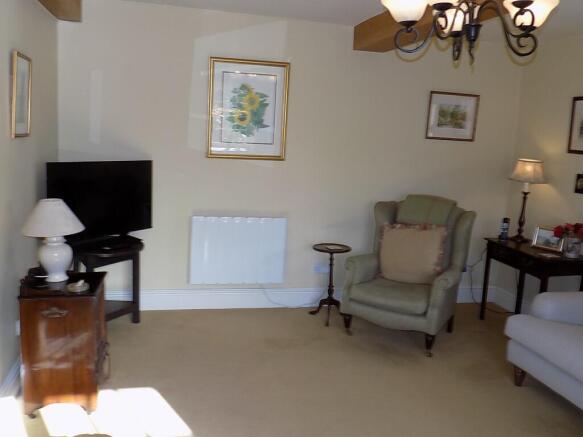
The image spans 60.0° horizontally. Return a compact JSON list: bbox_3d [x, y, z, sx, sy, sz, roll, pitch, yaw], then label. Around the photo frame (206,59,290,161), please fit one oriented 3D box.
[{"bbox_3d":[-0.343,-0.876,4.090,0.644,0.798,0.029,1,9,-13],"label":"photo frame"}]

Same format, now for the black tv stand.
[{"bbox_3d":[-1.400,0.507,3.734,0.558,0.601,0.601,8,10,28],"label":"black tv stand"}]

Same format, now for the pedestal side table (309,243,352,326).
[{"bbox_3d":[0.318,0.534,4.172,0.329,0.608,0.329,3,8,0],"label":"pedestal side table"}]

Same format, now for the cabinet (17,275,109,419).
[{"bbox_3d":[-1.208,0.649,2.732,0.358,0.636,0.472,1,9,-13],"label":"cabinet"}]

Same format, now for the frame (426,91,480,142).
[{"bbox_3d":[1.447,-0.904,4.501,0.483,0.410,0.026,1,9,-13],"label":"frame"}]

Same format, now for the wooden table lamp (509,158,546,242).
[{"bbox_3d":[1.998,-0.150,4.338,0.307,0.708,0.307,1,9,-13],"label":"wooden table lamp"}]

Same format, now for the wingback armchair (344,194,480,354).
[{"bbox_3d":[0.921,0.372,3.936,0.801,1.065,0.815,9,10,32],"label":"wingback armchair"}]

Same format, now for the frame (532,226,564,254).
[{"bbox_3d":[2.093,0.172,4.112,0.079,0.162,0.250,-1,10,-27],"label":"frame"}]

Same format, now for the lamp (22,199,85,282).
[{"bbox_3d":[-1.273,0.113,2.726,0.303,0.446,0.303,1,9,-13],"label":"lamp"}]

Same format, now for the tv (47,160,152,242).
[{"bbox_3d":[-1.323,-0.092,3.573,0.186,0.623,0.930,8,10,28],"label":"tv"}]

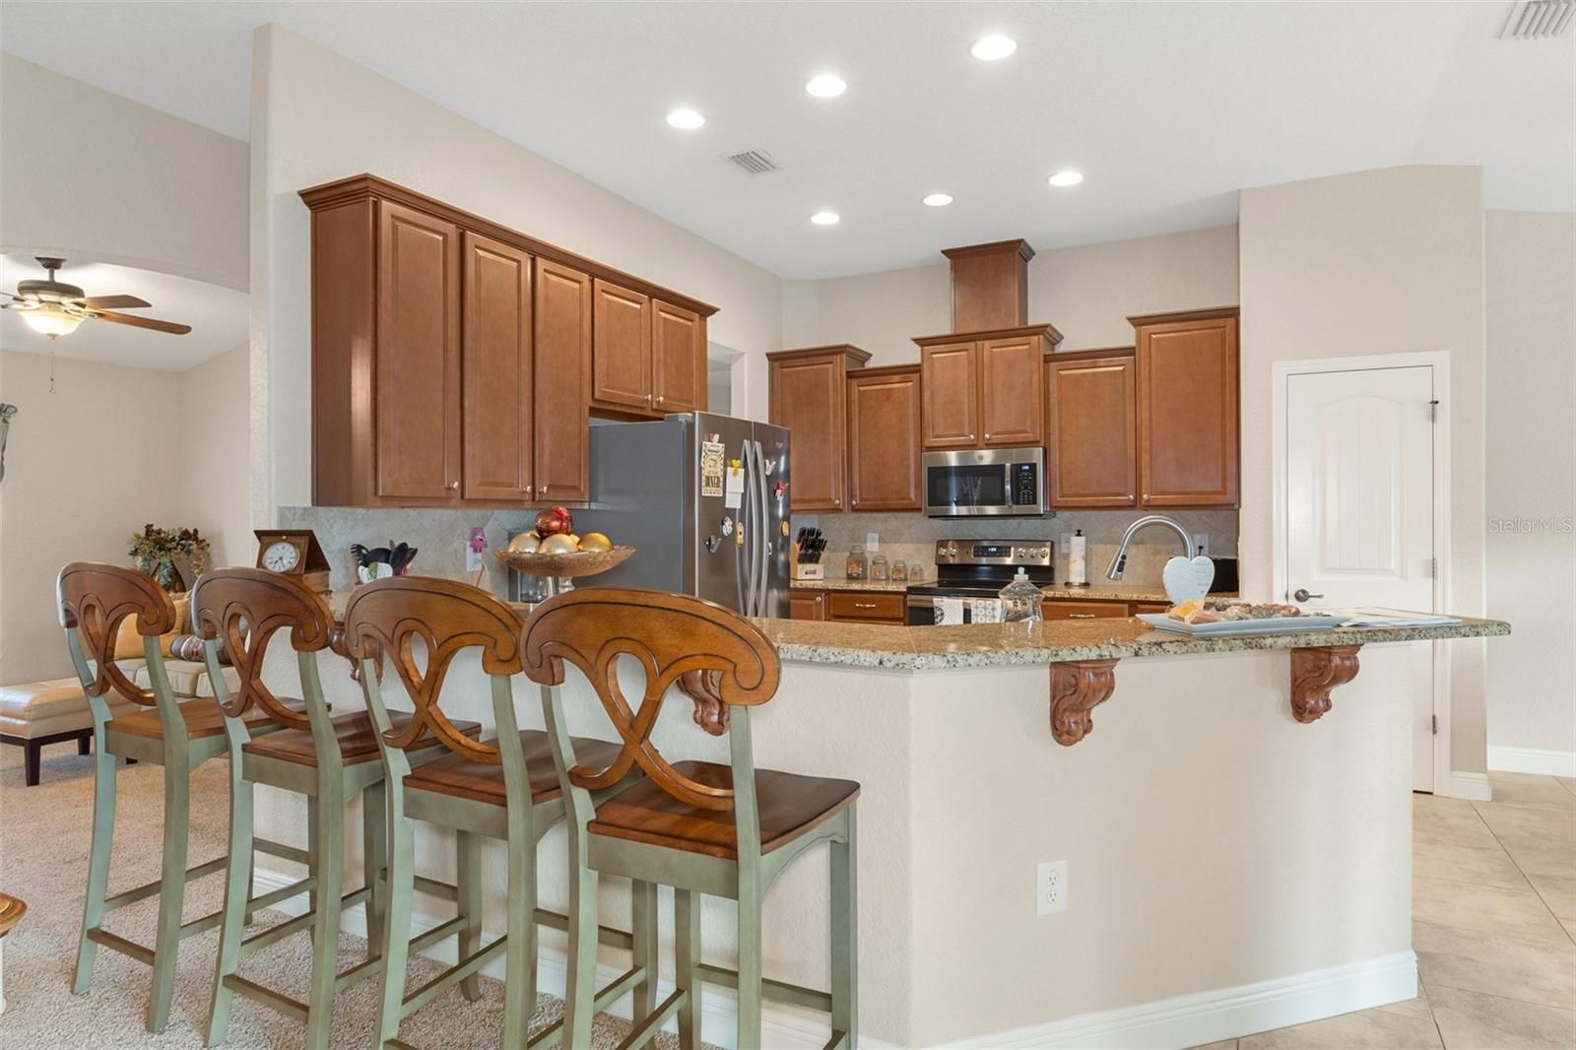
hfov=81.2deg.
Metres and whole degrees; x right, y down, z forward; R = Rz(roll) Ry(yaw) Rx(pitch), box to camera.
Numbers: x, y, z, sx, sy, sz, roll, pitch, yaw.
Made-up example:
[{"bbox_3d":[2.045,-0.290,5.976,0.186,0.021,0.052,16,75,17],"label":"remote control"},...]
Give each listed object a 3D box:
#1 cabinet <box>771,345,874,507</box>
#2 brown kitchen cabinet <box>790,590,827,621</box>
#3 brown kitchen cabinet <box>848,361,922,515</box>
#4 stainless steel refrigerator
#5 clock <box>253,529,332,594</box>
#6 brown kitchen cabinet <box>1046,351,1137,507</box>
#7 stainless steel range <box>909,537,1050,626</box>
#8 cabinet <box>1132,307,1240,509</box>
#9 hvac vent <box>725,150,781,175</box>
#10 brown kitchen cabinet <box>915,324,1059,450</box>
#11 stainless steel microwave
[{"bbox_3d":[0.218,-0.642,6.475,0.630,1.125,0.375,0,0,27],"label":"cabinet"},{"bbox_3d":[0.128,0.856,6.391,0.590,0.876,0.630,0,0,27],"label":"brown kitchen cabinet"},{"bbox_3d":[0.689,-0.546,6.062,0.510,0.929,0.340,0,0,28],"label":"brown kitchen cabinet"},{"bbox_3d":[-0.526,0.395,4.649,0.850,1.787,0.905,0,0,28],"label":"stainless steel refrigerator"},{"bbox_3d":[-1.695,0.132,3.110,0.195,0.235,0.185,0,0,-2],"label":"clock"},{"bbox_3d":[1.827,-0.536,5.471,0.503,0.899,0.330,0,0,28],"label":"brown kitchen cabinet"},{"bbox_3d":[1.220,0.699,5.771,0.765,1.187,0.680,0,0,27],"label":"stainless steel range"},{"bbox_3d":[2.326,-0.648,5.401,0.591,1.122,0.375,0,0,27],"label":"cabinet"},{"bbox_3d":[-0.164,-1.758,4.474,0.195,0.020,0.285,0,0,27],"label":"hvac vent"},{"bbox_3d":[1.251,-0.815,5.745,0.840,0.702,0.380,0,0,28],"label":"brown kitchen cabinet"},{"bbox_3d":[1.255,-0.252,5.738,0.752,0.408,0.390,0,0,28],"label":"stainless steel microwave"}]

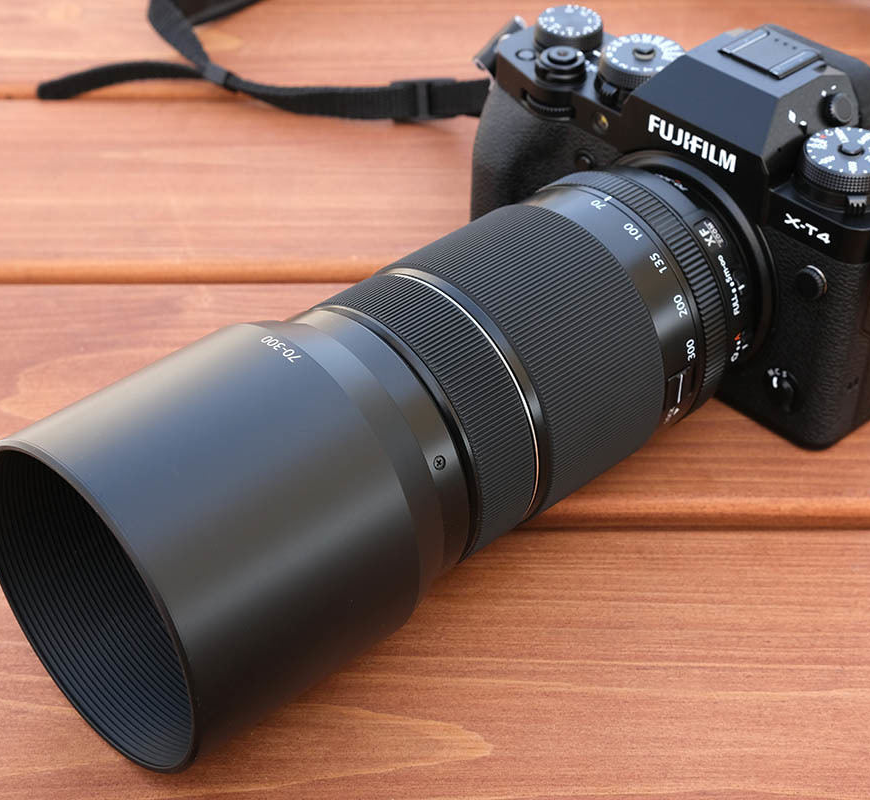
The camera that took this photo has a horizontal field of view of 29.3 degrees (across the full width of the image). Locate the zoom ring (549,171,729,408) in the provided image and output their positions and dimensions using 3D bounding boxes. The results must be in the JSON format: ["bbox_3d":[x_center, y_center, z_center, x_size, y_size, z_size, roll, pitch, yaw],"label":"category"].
[{"bbox_3d":[0.047,-0.025,0.452,0.011,0.074,0.074,-30,48,-34],"label":"zoom ring"}]

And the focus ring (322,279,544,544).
[{"bbox_3d":[-0.006,0.006,0.411,0.019,0.071,0.071,-30,48,-34],"label":"focus ring"}]

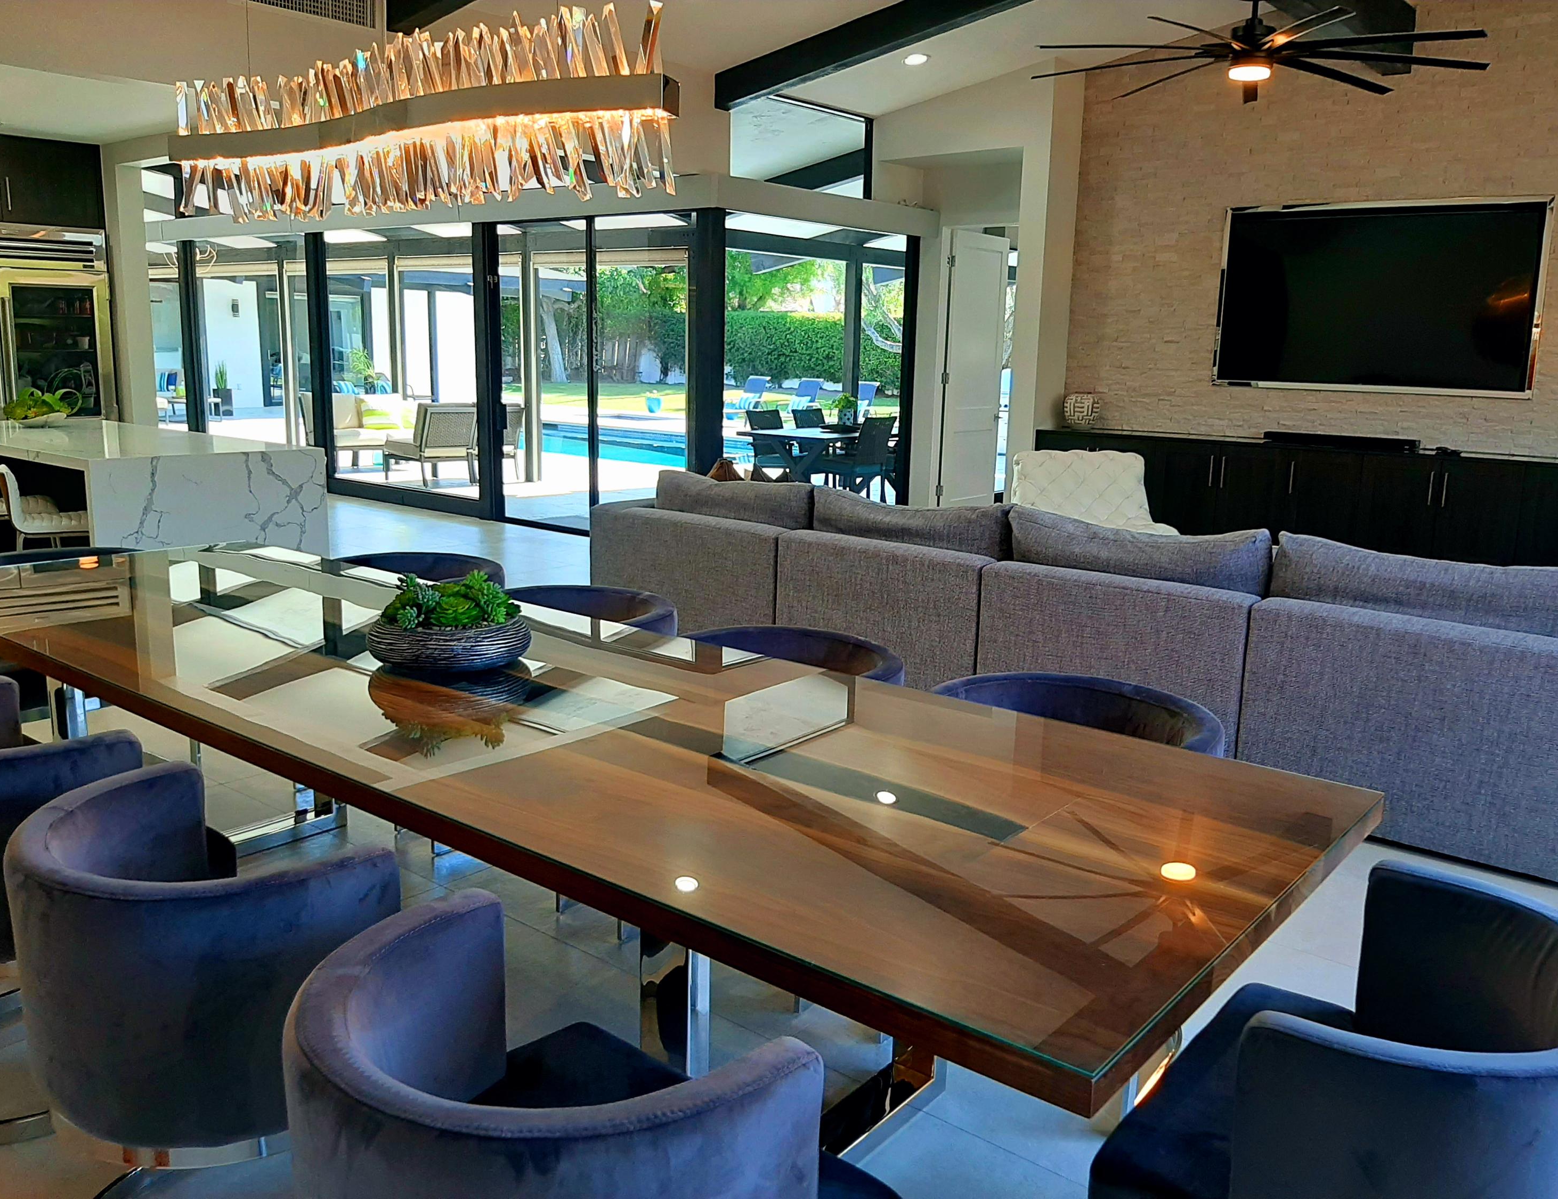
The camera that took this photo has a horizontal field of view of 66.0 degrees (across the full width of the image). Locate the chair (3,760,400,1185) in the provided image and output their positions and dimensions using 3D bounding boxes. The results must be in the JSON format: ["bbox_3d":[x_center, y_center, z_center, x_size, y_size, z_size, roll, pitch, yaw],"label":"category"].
[{"bbox_3d":[-0.835,0.658,1.817,0.600,0.705,0.536,10,14,38],"label":"chair"}]

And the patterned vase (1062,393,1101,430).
[{"bbox_3d":[2.348,-1.460,9.296,0.290,0.280,0.290,10,14,38],"label":"patterned vase"}]

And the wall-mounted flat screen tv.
[{"bbox_3d":[3.971,-2.021,8.060,2.000,1.212,0.080,10,14,38],"label":"wall-mounted flat screen tv"}]

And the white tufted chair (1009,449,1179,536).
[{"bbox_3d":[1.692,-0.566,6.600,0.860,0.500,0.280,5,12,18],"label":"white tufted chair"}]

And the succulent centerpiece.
[{"bbox_3d":[-0.679,0.034,2.466,0.340,0.187,0.340,1,11,0],"label":"succulent centerpiece"}]

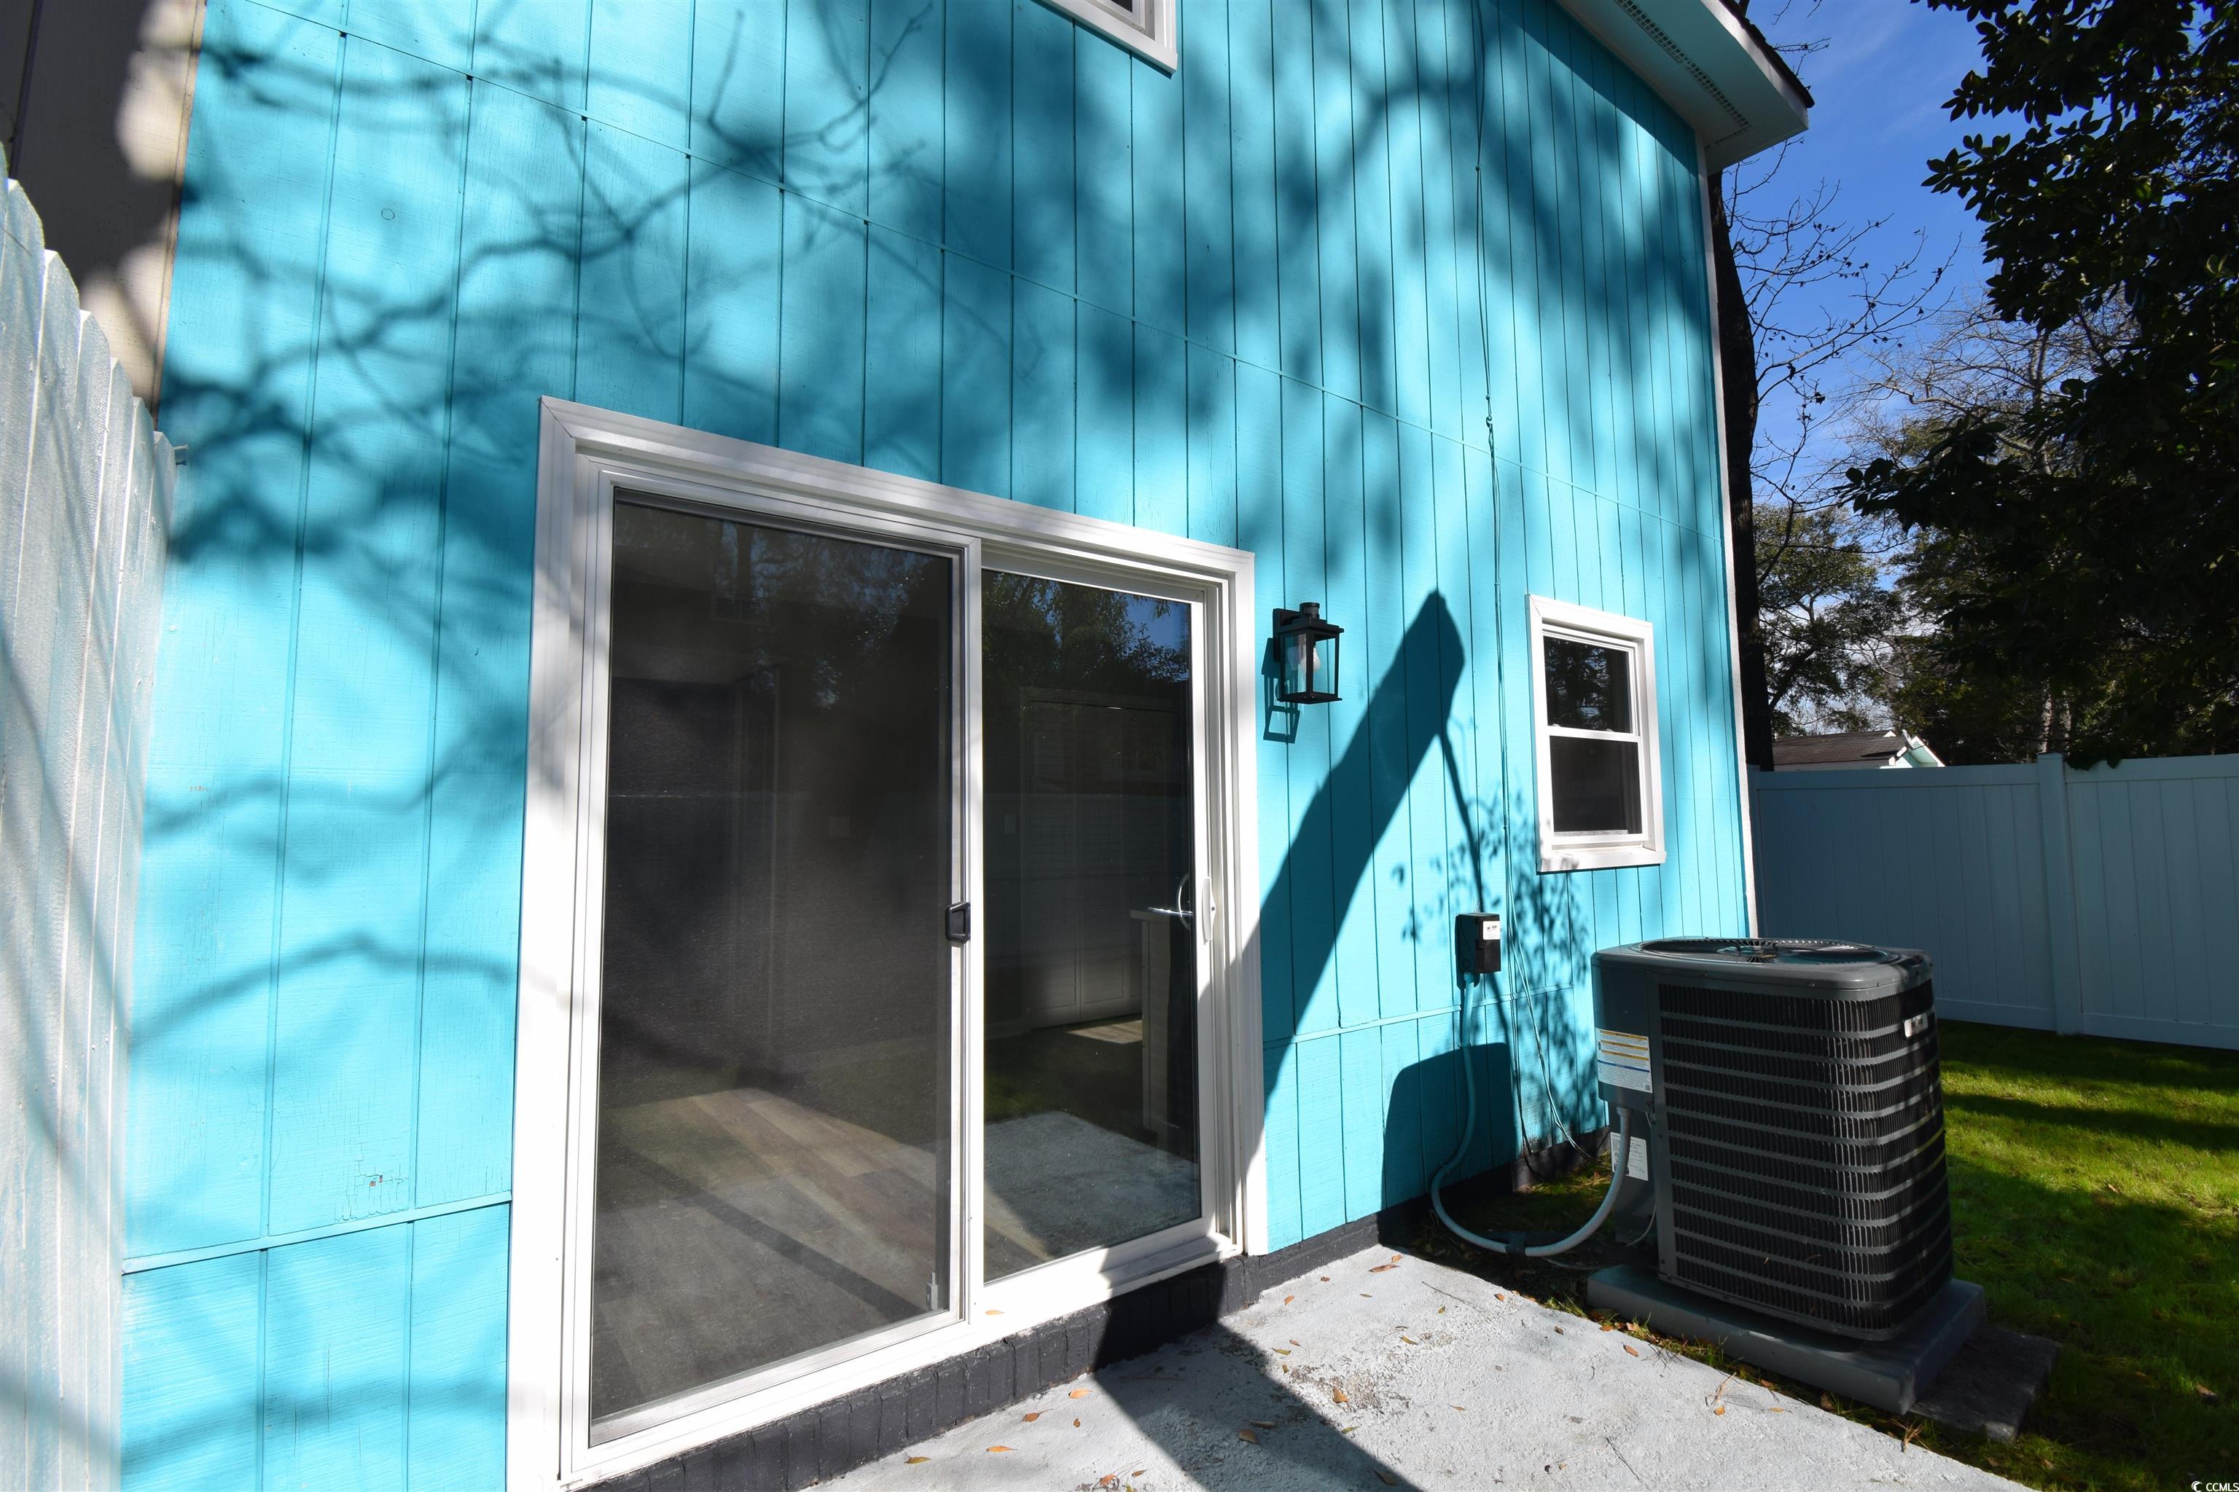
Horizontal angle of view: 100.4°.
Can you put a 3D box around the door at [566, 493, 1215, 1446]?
[{"bbox_3d":[-0.376,0.440,2.374,1.720,1.950,0.110,3,-6,-35],"label":"door"}]

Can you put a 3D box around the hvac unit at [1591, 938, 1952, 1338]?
[{"bbox_3d":[1.998,1.115,2.878,0.730,0.935,0.730,3,-6,-38],"label":"hvac unit"}]

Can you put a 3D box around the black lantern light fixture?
[{"bbox_3d":[0.606,-0.302,2.996,0.150,0.315,0.175,3,-6,-35],"label":"black lantern light fixture"}]

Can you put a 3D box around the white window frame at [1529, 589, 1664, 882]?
[{"bbox_3d":[2.110,-0.032,4.168,1.070,1.150,0.100,3,-6,-35],"label":"white window frame"}]

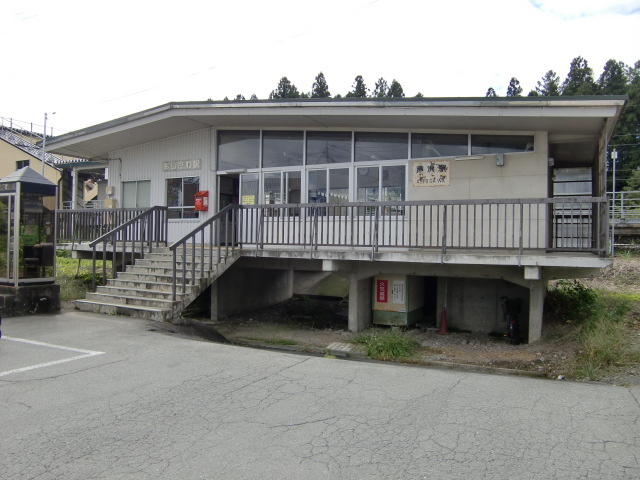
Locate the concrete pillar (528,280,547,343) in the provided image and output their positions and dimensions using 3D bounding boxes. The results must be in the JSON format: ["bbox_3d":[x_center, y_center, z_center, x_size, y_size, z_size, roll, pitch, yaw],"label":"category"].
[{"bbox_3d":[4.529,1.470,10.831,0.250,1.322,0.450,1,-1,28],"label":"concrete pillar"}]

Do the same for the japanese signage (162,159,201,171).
[{"bbox_3d":[-4.237,-2.278,15.885,1.551,0.354,0.060,1,-1,28],"label":"japanese signage"}]

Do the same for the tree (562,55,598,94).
[{"bbox_3d":[21.414,-6.901,42.925,5.000,16.600,5.000,1,-1,28],"label":"tree"}]

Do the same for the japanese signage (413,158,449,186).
[{"bbox_3d":[2.727,-1.615,12.725,0.925,0.616,0.040,1,0,28],"label":"japanese signage"}]

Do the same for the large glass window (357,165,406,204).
[{"bbox_3d":[1.502,-1.228,12.938,1.364,1.296,0.080,1,-1,28],"label":"large glass window"}]

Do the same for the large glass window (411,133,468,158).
[{"bbox_3d":[2.914,-2.350,12.668,1.419,0.669,0.080,1,0,28],"label":"large glass window"}]

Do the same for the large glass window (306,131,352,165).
[{"bbox_3d":[0.219,-2.464,13.632,1.391,0.939,0.080,1,-1,28],"label":"large glass window"}]

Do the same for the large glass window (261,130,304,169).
[{"bbox_3d":[-1.026,-2.543,14.286,1.388,1.090,0.080,1,-1,28],"label":"large glass window"}]

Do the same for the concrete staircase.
[{"bbox_3d":[-4.010,1.004,12.999,3.074,1.518,2.444,1,0,28],"label":"concrete staircase"}]

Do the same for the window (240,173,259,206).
[{"bbox_3d":[-2.021,-1.418,14.787,0.683,0.997,0.080,1,-1,28],"label":"window"}]

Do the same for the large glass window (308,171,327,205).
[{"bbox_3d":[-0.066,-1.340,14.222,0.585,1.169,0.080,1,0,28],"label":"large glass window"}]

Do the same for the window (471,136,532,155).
[{"bbox_3d":[4.217,-2.254,11.983,1.391,0.511,0.080,1,0,28],"label":"window"}]

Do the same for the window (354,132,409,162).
[{"bbox_3d":[1.572,-2.459,13.373,1.485,0.816,0.080,1,0,28],"label":"window"}]

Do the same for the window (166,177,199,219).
[{"bbox_3d":[-4.375,-1.327,16.483,1.387,1.305,0.080,1,0,28],"label":"window"}]

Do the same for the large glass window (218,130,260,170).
[{"bbox_3d":[-2.361,-2.622,14.987,1.534,1.263,0.080,1,-1,28],"label":"large glass window"}]

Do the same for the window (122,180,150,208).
[{"bbox_3d":[-6.194,-1.457,17.439,1.347,1.129,0.080,1,0,28],"label":"window"}]

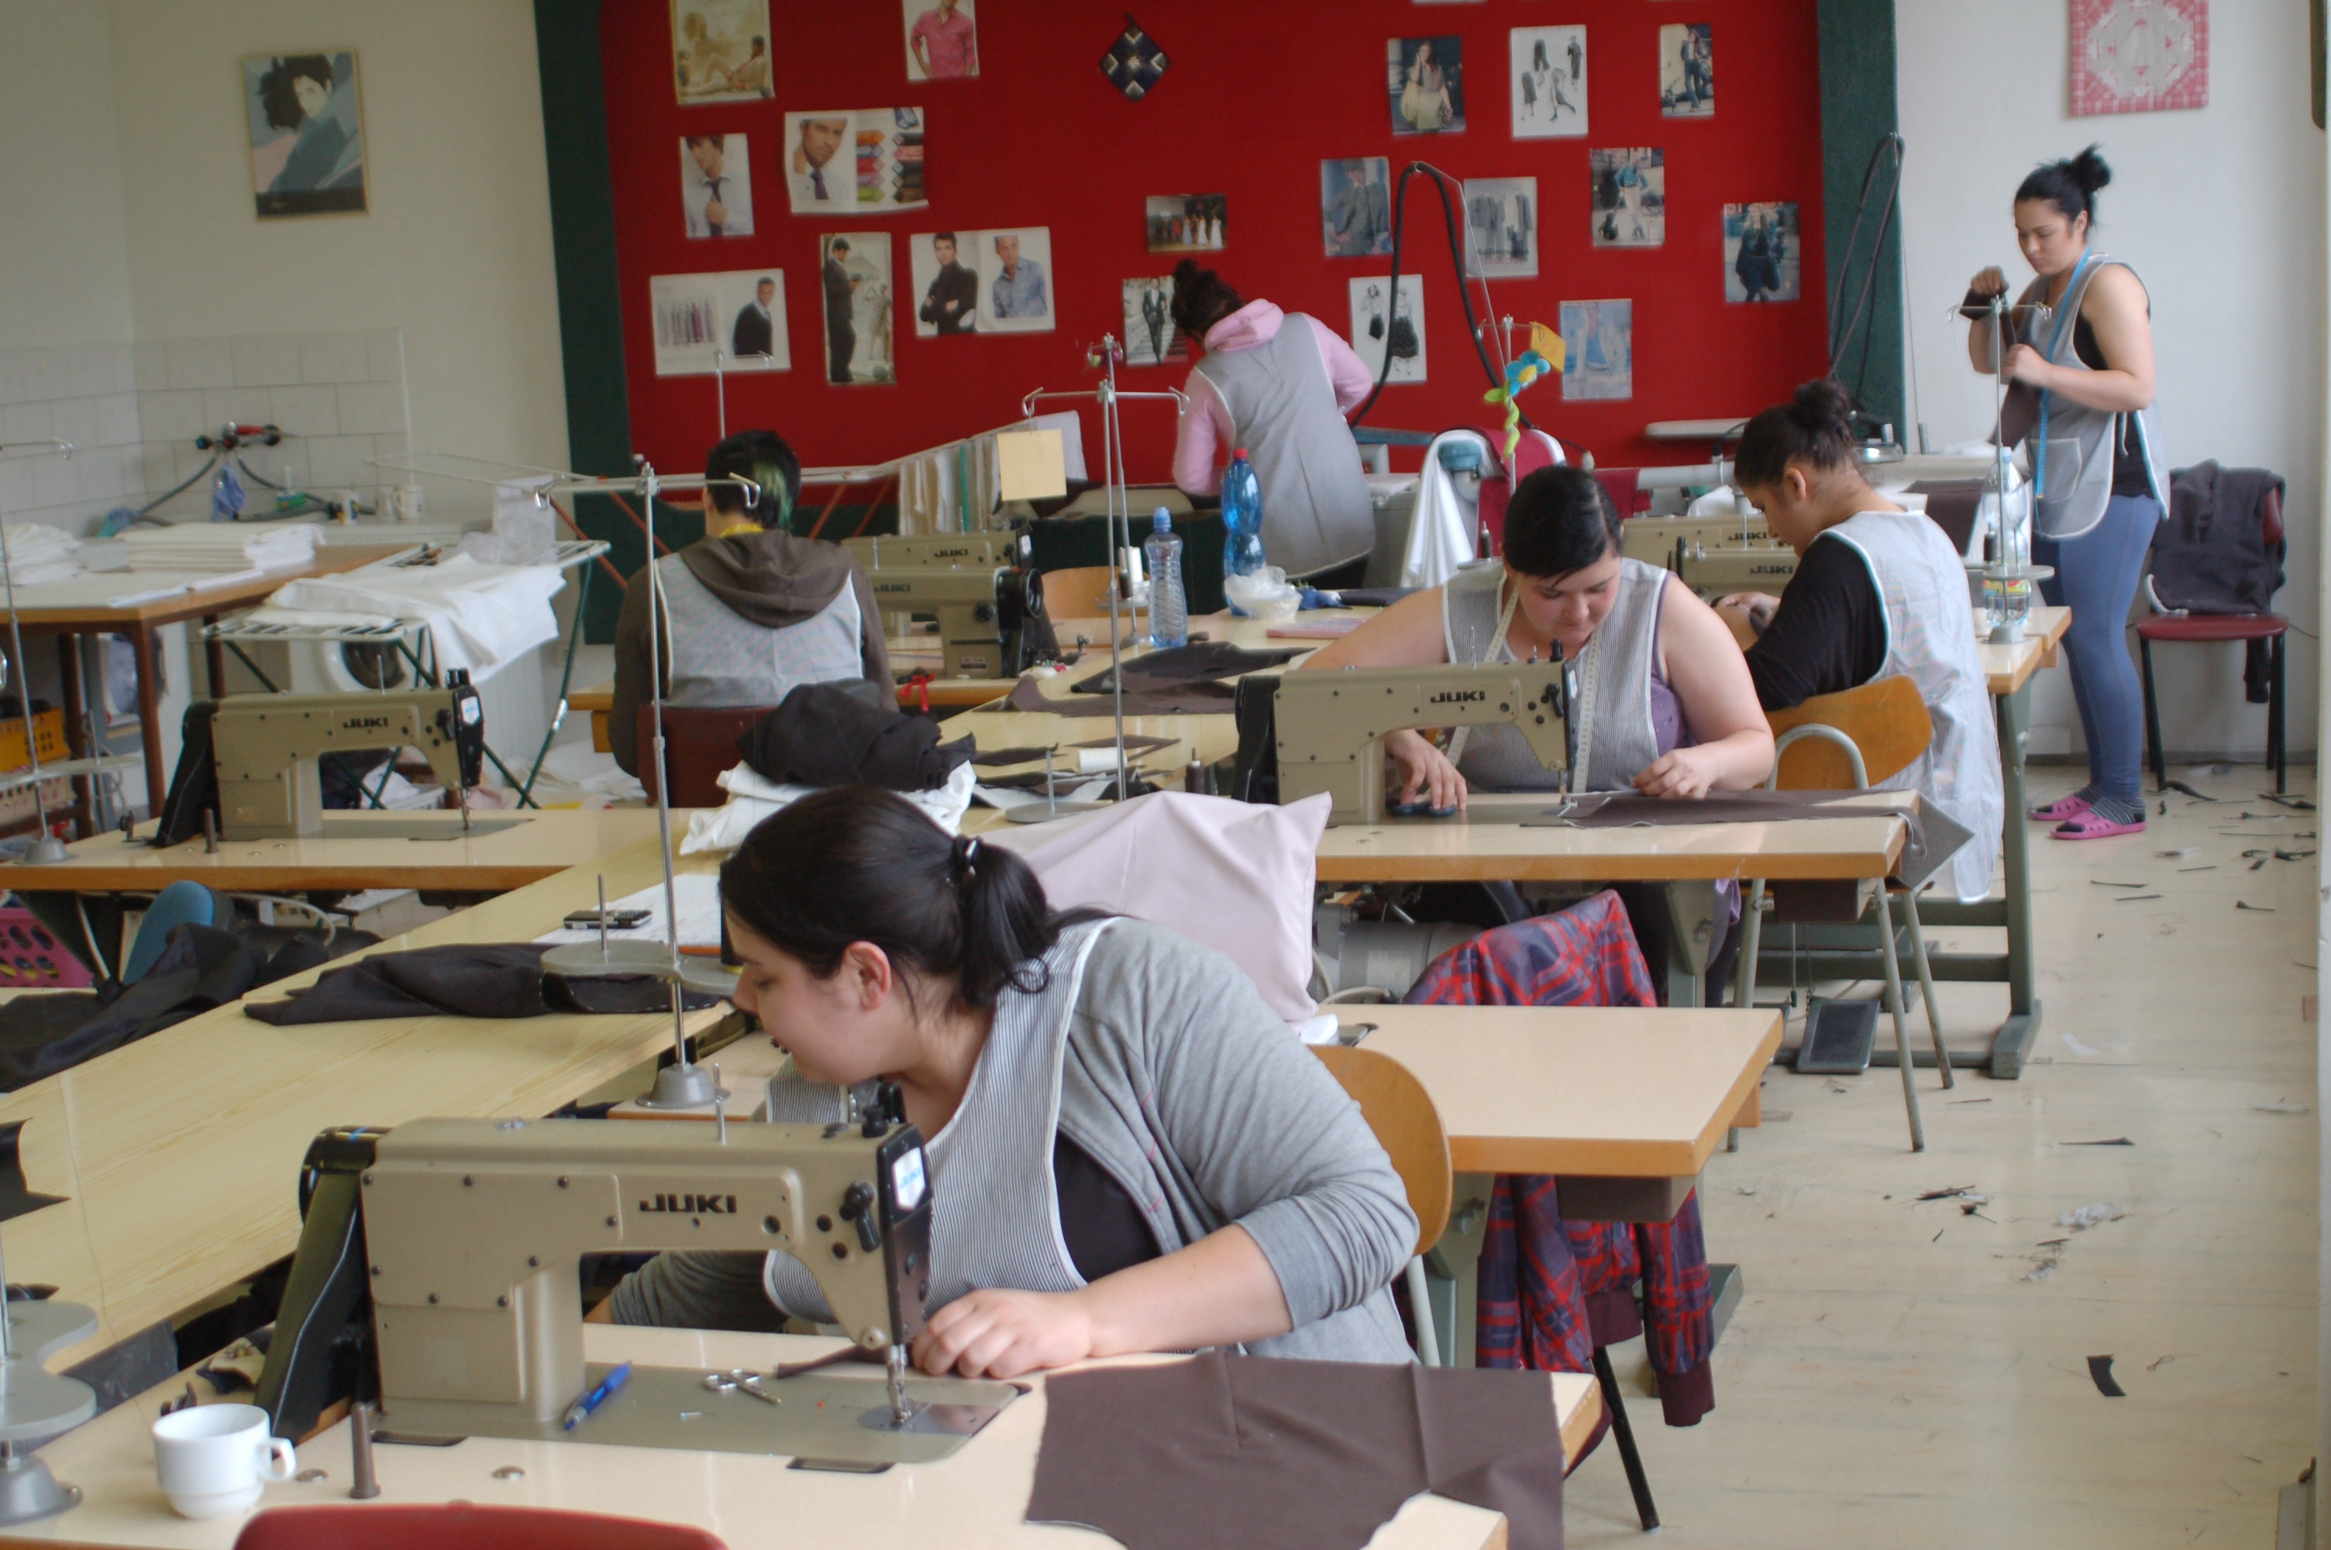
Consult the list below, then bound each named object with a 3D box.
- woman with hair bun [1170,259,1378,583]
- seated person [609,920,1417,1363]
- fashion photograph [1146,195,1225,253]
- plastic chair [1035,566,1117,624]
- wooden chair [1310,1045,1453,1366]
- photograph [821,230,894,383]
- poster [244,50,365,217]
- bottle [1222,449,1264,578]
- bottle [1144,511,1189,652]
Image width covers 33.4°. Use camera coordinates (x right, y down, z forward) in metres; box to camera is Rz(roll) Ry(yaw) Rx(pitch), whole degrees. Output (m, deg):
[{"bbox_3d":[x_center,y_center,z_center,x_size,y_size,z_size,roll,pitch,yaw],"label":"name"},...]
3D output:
[{"bbox_3d":[0.313,-0.603,10.002,0.530,1.520,0.500,-1,9,9],"label":"woman with hair bun"},{"bbox_3d":[-0.135,0.596,3.345,0.700,1.210,0.780,2,10,29],"label":"seated person"},{"bbox_3d":[0.062,-1.598,11.257,0.237,0.161,0.010,-1,9,17],"label":"fashion photograph"},{"bbox_3d":[-0.194,-0.036,8.717,0.420,0.840,0.490,0,9,17],"label":"plastic chair"},{"bbox_3d":[0.041,0.724,3.641,0.420,0.860,0.490,0,9,17],"label":"wooden chair"},{"bbox_3d":[-0.893,-1.357,11.321,0.215,0.434,0.010,0,9,16],"label":"photograph"},{"bbox_3d":[-2.557,-1.897,11.527,0.382,0.482,0.020,0,9,17],"label":"poster"},{"bbox_3d":[0.159,-0.502,8.055,0.086,0.347,0.086,-1,8,17],"label":"bottle"},{"bbox_3d":[0.001,-0.424,8.272,0.086,0.289,0.086,-3,8,0],"label":"bottle"}]

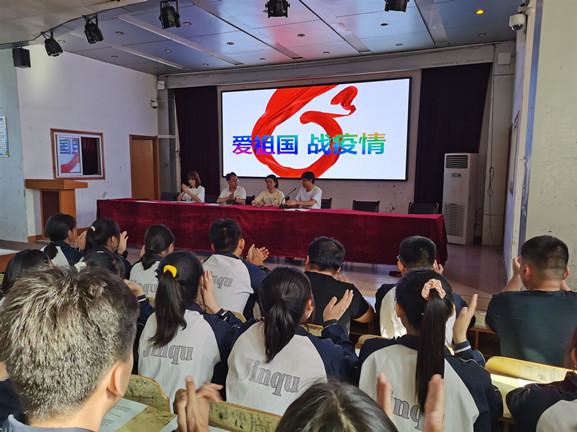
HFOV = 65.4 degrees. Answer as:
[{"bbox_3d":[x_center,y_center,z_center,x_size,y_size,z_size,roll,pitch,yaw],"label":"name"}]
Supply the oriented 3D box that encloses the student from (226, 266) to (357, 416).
[{"bbox_3d":[0.084,0.766,1.826,0.480,1.220,0.720,3,7,25],"label":"student"}]

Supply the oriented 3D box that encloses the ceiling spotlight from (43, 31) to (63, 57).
[{"bbox_3d":[-3.841,-2.808,7.321,0.270,0.380,0.270,4,45,25],"label":"ceiling spotlight"}]

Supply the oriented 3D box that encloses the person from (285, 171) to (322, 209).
[{"bbox_3d":[0.262,-0.055,7.251,0.520,1.300,0.780,5,8,34],"label":"person"}]

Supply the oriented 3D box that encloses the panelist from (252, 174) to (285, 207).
[{"bbox_3d":[-0.325,-0.012,7.316,0.480,1.307,0.750,3,7,25],"label":"panelist"}]

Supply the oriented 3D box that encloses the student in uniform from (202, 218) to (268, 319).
[{"bbox_3d":[-0.276,0.623,2.948,0.480,1.250,0.720,3,7,25],"label":"student in uniform"}]

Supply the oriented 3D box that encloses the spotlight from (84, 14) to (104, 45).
[{"bbox_3d":[-2.802,-2.693,6.496,0.270,0.380,0.270,4,45,25],"label":"spotlight"}]

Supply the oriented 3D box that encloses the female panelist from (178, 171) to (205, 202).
[{"bbox_3d":[-1.727,-0.171,8.185,0.470,1.270,0.720,4,7,31],"label":"female panelist"}]

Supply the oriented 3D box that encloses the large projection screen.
[{"bbox_3d":[0.395,-1.831,9.900,4.460,2.080,0.100,4,7,25],"label":"large projection screen"}]

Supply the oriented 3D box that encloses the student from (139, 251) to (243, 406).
[{"bbox_3d":[-0.347,0.728,2.053,0.470,1.220,0.720,3,7,21],"label":"student"}]

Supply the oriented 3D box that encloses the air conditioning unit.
[{"bbox_3d":[3.287,-0.332,8.630,0.360,1.689,0.490,-6,9,-44],"label":"air conditioning unit"}]

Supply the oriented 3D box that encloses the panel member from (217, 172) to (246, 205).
[{"bbox_3d":[-0.995,-0.073,7.630,0.520,1.320,0.750,2,7,17],"label":"panel member"}]

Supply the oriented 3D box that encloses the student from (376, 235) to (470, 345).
[{"bbox_3d":[0.722,0.694,2.468,0.490,1.240,0.720,3,7,25],"label":"student"}]

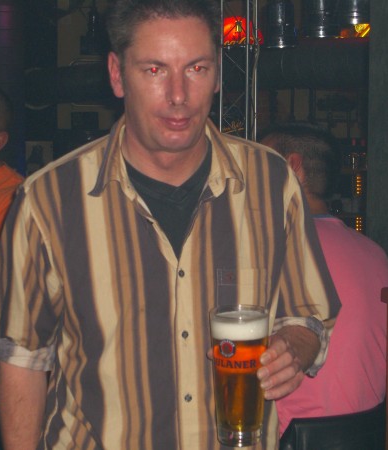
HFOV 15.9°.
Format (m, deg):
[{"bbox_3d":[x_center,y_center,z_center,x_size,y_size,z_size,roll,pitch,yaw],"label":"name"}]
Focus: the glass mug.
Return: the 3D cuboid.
[{"bbox_3d":[0.061,0.207,1.895,0.081,0.184,0.081,0,8,0],"label":"glass mug"}]

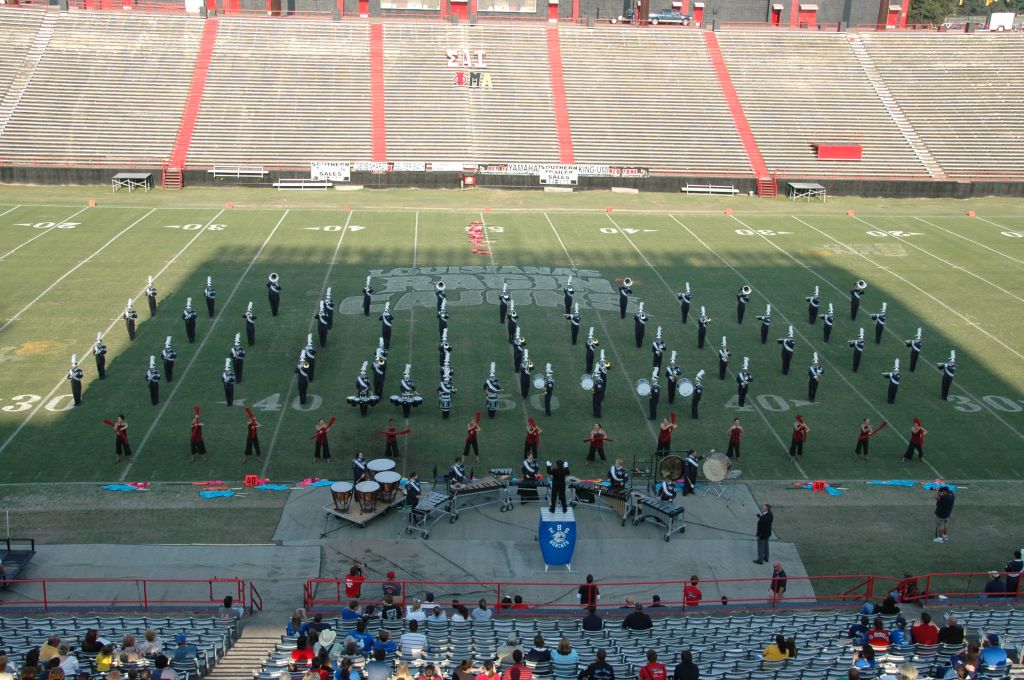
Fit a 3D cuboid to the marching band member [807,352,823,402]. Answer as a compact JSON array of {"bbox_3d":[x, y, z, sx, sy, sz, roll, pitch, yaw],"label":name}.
[{"bbox_3d":[12.026,1.482,45.024,0.610,2.070,0.500,-1,17,-9],"label":"marching band member"}]

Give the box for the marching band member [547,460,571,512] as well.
[{"bbox_3d":[1.300,4.087,31.772,0.680,1.580,0.500,0,17,-4],"label":"marching band member"}]

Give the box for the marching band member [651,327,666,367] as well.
[{"bbox_3d":[6.168,0.467,47.517,0.600,2.147,0.500,-1,17,-9],"label":"marching band member"}]

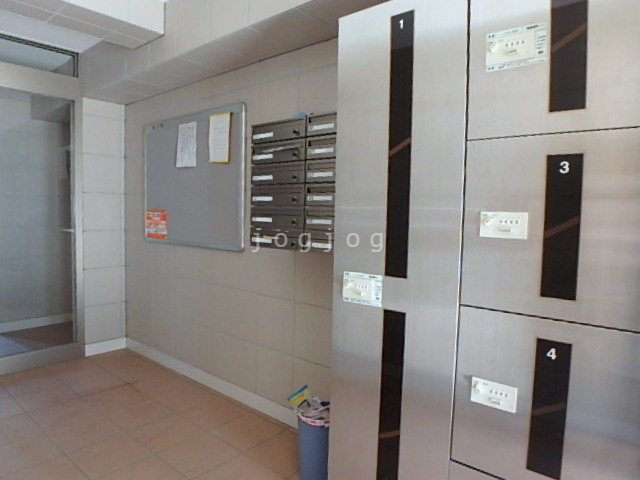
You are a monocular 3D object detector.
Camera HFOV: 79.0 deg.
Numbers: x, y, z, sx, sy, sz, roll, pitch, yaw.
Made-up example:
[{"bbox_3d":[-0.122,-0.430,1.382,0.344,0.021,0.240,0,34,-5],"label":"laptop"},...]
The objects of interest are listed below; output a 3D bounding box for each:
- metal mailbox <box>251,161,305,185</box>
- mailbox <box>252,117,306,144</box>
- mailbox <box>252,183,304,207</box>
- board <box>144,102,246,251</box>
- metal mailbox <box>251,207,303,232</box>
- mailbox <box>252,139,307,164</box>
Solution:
[{"bbox_3d":[-0.139,-0.321,1.968,0.366,0.103,0.220,4,4,38],"label":"metal mailbox"},{"bbox_3d":[-0.136,-0.526,1.956,0.367,0.095,0.220,4,4,38],"label":"mailbox"},{"bbox_3d":[-0.142,-0.218,1.974,0.366,0.101,0.220,4,4,38],"label":"mailbox"},{"bbox_3d":[-0.896,-0.407,2.691,1.192,0.884,0.030,4,4,38],"label":"board"},{"bbox_3d":[-0.122,-0.110,1.910,0.348,0.103,0.260,4,5,38],"label":"metal mailbox"},{"bbox_3d":[-0.137,-0.426,1.961,0.366,0.105,0.220,4,4,38],"label":"mailbox"}]

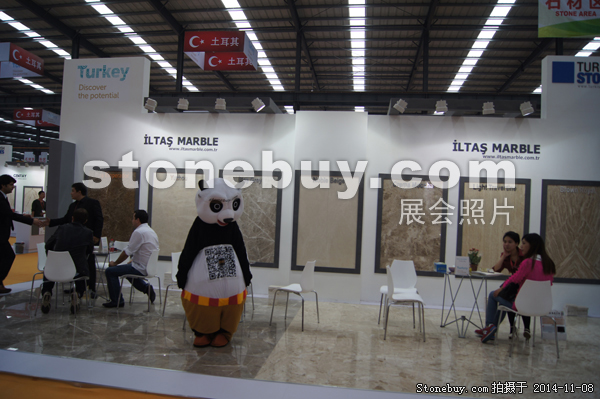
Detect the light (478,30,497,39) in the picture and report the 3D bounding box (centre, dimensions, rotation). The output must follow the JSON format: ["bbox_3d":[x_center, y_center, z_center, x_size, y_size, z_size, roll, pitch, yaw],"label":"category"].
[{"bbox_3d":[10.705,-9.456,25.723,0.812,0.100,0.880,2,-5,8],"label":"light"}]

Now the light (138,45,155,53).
[{"bbox_3d":[-11.226,-11.043,32.881,0.960,0.080,1.380,2,-5,8],"label":"light"}]

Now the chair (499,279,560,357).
[{"bbox_3d":[2.459,1.253,4.882,0.520,0.810,0.530,3,-1,-1],"label":"chair"}]

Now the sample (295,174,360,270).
[{"bbox_3d":[0.408,0.335,6.739,0.985,1.470,0.050,2,-1,7],"label":"sample"}]

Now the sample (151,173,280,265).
[{"bbox_3d":[-1.401,0.270,7.215,2.120,1.470,0.050,2,-1,7],"label":"sample"}]

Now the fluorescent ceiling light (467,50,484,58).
[{"bbox_3d":[11.270,-9.315,28.823,0.880,0.080,1.300,2,-1,9],"label":"fluorescent ceiling light"}]

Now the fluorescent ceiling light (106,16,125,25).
[{"bbox_3d":[-11.786,-11.434,28.720,0.960,0.080,1.380,2,-5,8],"label":"fluorescent ceiling light"}]

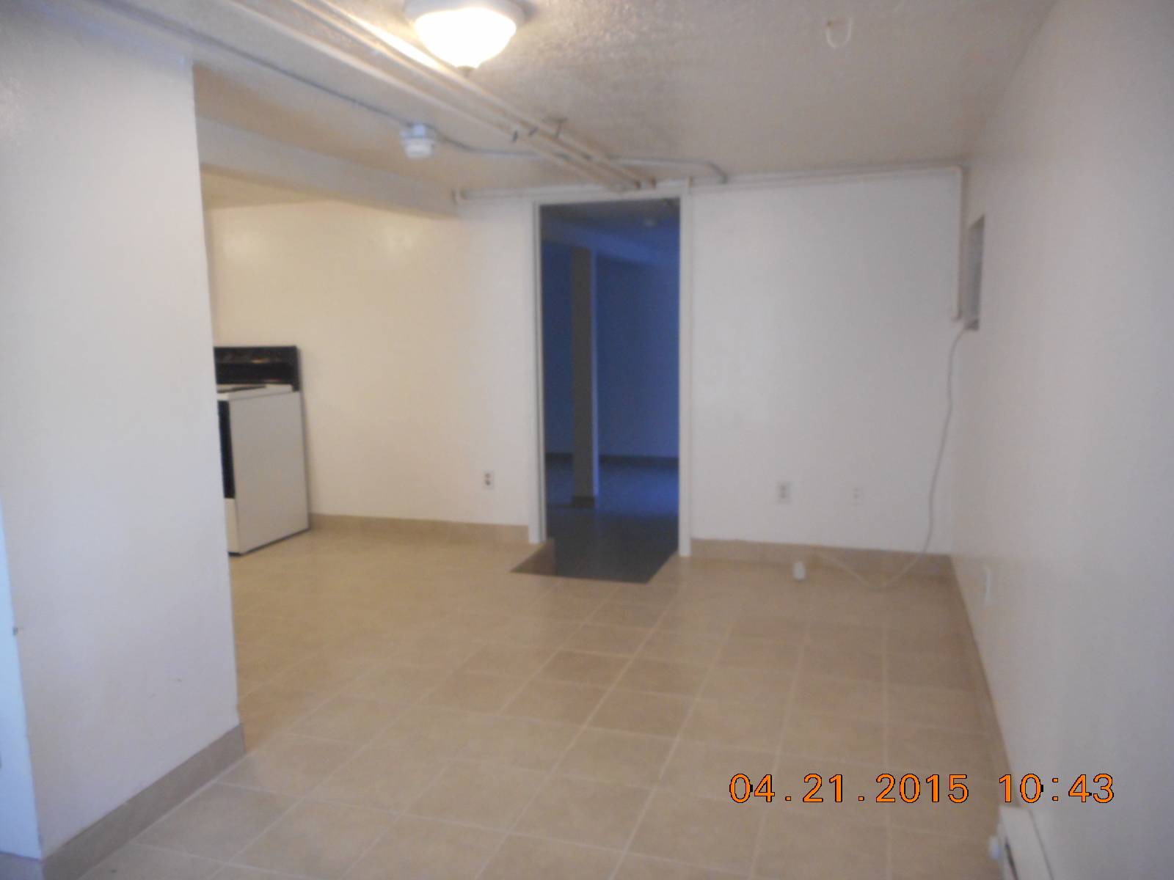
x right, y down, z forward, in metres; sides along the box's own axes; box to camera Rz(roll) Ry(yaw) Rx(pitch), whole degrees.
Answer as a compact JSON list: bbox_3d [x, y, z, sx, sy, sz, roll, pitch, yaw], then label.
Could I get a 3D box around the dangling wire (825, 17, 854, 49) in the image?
[{"bbox_3d":[0.651,-1.052,2.188,0.065,0.075,0.012,1,8,18],"label":"dangling wire"}]

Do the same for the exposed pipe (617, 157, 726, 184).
[{"bbox_3d":[0.429,-1.317,4.138,0.440,0.035,0.550,1,8,18],"label":"exposed pipe"}]

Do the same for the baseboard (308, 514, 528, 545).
[{"bbox_3d":[-1.079,0.561,5.324,1.530,0.110,0.015,1,8,19],"label":"baseboard"}]

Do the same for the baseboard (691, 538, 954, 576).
[{"bbox_3d":[1.216,0.621,4.504,1.360,0.110,0.015,1,8,19],"label":"baseboard"}]

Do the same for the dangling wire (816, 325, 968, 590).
[{"bbox_3d":[1.490,0.084,4.180,0.660,1.250,0.300,1,8,18],"label":"dangling wire"}]

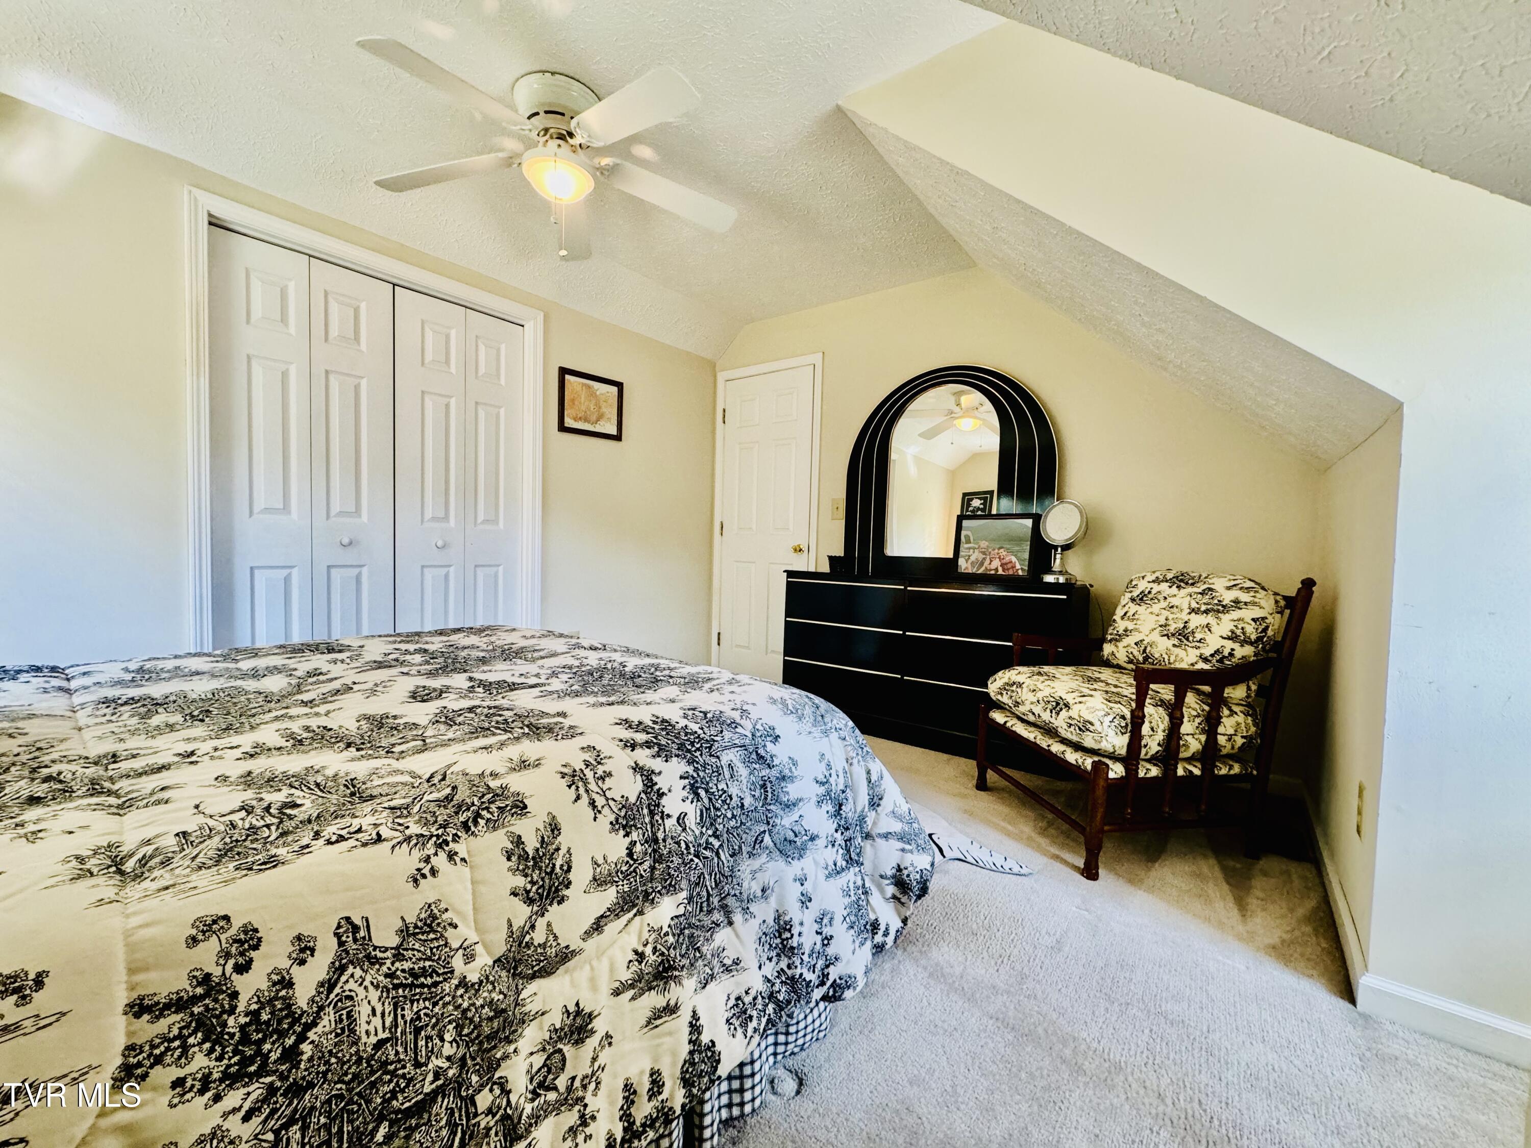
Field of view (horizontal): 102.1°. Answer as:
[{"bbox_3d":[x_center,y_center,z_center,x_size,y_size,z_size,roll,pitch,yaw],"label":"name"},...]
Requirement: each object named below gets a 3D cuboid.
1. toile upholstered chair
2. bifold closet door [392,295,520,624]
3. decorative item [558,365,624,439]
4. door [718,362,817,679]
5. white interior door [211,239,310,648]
[{"bbox_3d":[1.292,0.433,2.186,0.800,0.885,0.710,1,2,-9],"label":"toile upholstered chair"},{"bbox_3d":[-1.434,-0.232,2.922,0.038,2.006,0.603,3,3,37],"label":"bifold closet door"},{"bbox_3d":[-0.945,-0.923,3.404,0.024,0.335,0.424,3,3,37],"label":"decorative item"},{"bbox_3d":[0.002,-0.258,3.998,0.706,2.035,0.040,3,3,37],"label":"door"},{"bbox_3d":[-1.888,-0.218,2.320,0.038,2.006,0.302,3,3,37],"label":"white interior door"}]

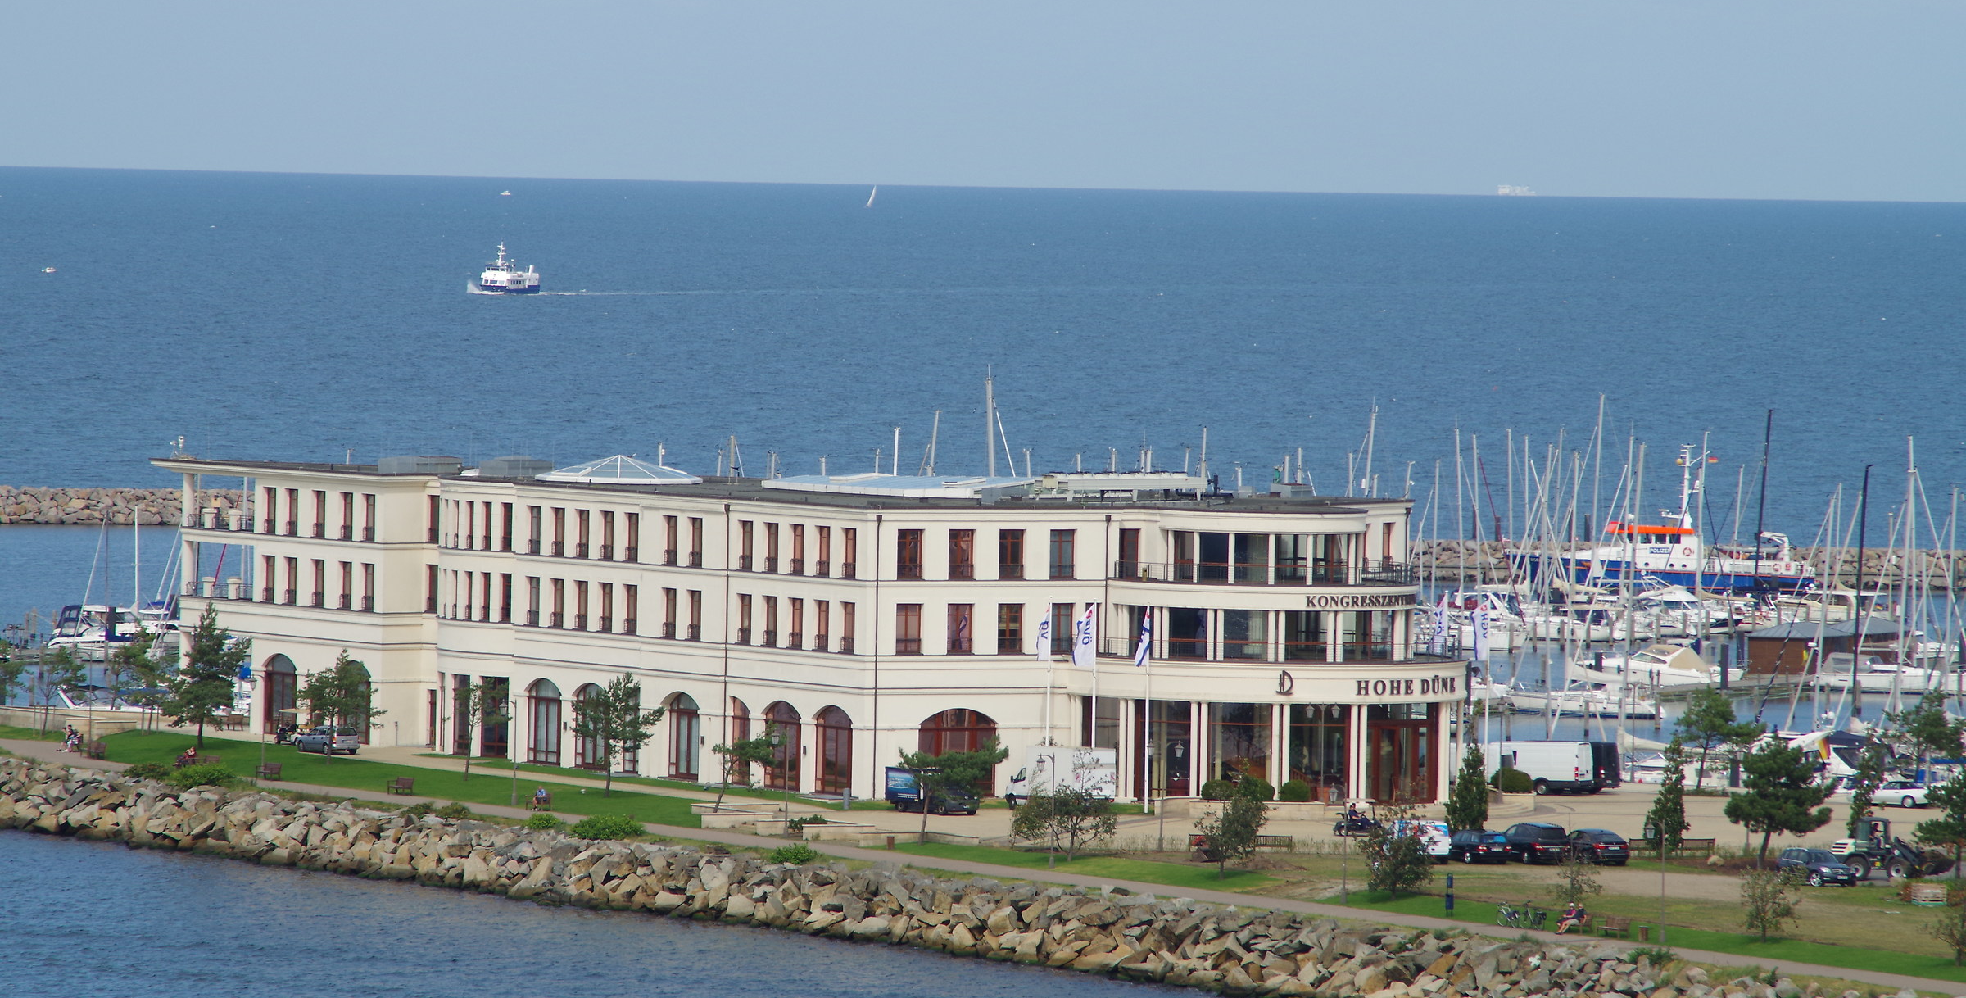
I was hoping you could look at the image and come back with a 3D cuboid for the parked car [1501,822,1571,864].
[{"bbox_3d":[25.655,15.974,513.466,1.920,1.760,4.800,0,2,-18],"label":"parked car"}]

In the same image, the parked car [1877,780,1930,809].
[{"bbox_3d":[46.089,15.020,562.215,4.300,1.360,1.720,1,2,-10],"label":"parked car"}]

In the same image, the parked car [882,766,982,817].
[{"bbox_3d":[-2.571,14.802,558.319,1.930,2.100,5.100,0,2,-40],"label":"parked car"}]

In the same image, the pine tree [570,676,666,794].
[{"bbox_3d":[-18.797,12.146,566.008,4.889,6.309,4.645,1,2,0],"label":"pine tree"}]

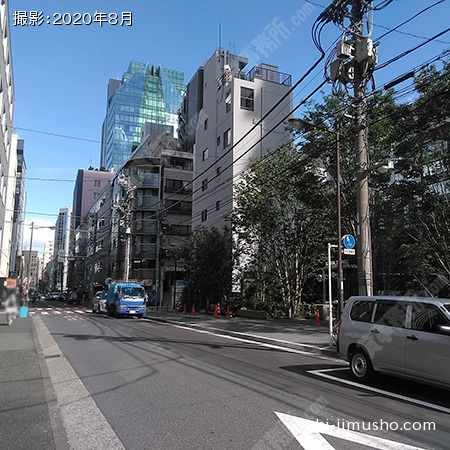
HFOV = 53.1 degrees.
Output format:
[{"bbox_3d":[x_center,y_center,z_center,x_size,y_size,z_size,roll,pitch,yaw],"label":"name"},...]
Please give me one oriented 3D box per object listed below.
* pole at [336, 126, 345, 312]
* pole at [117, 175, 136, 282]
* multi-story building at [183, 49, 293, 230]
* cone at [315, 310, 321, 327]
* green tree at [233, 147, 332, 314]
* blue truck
[{"bbox_3d":[3.334,0.087,12.967,0.170,6.571,0.170,5,-10,-23],"label":"pole"},{"bbox_3d":[-8.802,1.449,41.199,1.600,12.511,1.100,5,-10,-23],"label":"pole"},{"bbox_3d":[1.339,-3.674,41.249,5.800,23.000,9.800,5,-10,-24],"label":"multi-story building"},{"bbox_3d":[4.166,4.216,20.300,0.320,0.720,0.320,5,-10,-23],"label":"cone"},{"bbox_3d":[3.549,0.237,28.321,5.400,11.040,5.800,1,-9,0],"label":"green tree"},{"bbox_3d":[-6.731,5.135,30.563,1.770,2.220,5.200,5,-10,-23],"label":"blue truck"}]

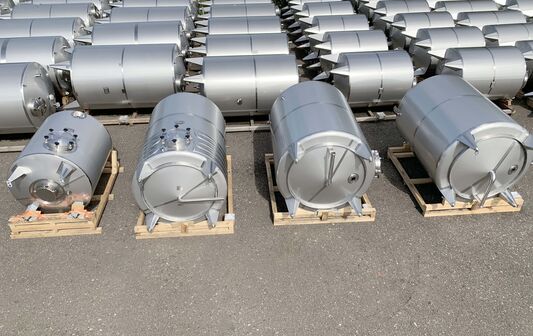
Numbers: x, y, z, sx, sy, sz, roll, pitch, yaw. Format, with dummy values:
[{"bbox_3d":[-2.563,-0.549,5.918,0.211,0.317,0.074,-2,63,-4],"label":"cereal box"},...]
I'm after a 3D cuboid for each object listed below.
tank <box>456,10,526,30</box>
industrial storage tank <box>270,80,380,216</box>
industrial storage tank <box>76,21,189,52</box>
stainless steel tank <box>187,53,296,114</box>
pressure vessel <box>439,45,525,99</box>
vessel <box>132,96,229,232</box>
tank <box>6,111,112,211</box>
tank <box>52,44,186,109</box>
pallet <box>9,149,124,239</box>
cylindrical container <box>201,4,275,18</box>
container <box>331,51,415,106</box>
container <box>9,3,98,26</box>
[{"bbox_3d":[6.560,-4.106,12.041,2.264,1.080,1.080,-2,35,-3],"label":"tank"},{"bbox_3d":[0.876,-0.349,6.435,1.513,1.409,2.315,-2,35,-2],"label":"industrial storage tank"},{"bbox_3d":[-3.268,-3.004,10.271,2.613,1.356,1.356,-3,35,-4],"label":"industrial storage tank"},{"bbox_3d":[-0.519,-2.187,10.714,2.984,1.563,1.563,-3,34,-5],"label":"stainless steel tank"},{"bbox_3d":[4.842,-2.182,9.264,2.005,1.135,1.135,-3,35,-4],"label":"pressure vessel"},{"bbox_3d":[-1.278,-0.210,6.251,1.299,1.403,2.393,-4,35,-5],"label":"vessel"},{"bbox_3d":[-3.896,-0.067,7.700,1.377,1.377,2.125,-3,34,-4],"label":"tank"},{"bbox_3d":[-3.065,-2.000,8.842,2.613,1.356,1.356,-3,35,-4],"label":"tank"},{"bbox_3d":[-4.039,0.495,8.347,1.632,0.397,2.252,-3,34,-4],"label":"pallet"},{"bbox_3d":[-0.994,-5.545,15.650,2.984,1.563,1.563,-3,34,-5],"label":"cylindrical container"},{"bbox_3d":[2.266,-1.960,8.902,1.953,1.199,1.199,-4,35,-5],"label":"container"},{"bbox_3d":[-8.388,-5.582,15.718,3.411,1.561,1.561,-3,34,-5],"label":"container"}]

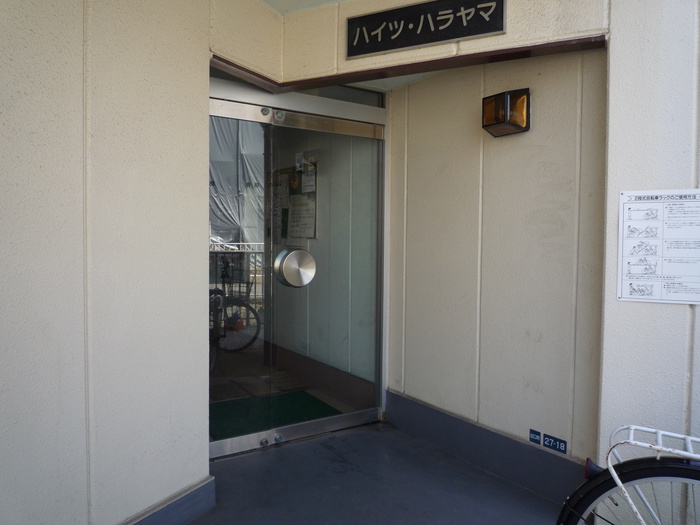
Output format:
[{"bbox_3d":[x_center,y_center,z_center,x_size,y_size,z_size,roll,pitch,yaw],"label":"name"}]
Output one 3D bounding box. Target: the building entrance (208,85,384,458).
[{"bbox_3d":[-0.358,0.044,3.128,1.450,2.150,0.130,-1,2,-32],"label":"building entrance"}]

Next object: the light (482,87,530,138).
[{"bbox_3d":[0.784,-0.770,2.584,0.138,0.210,0.211,-1,2,-35],"label":"light"}]

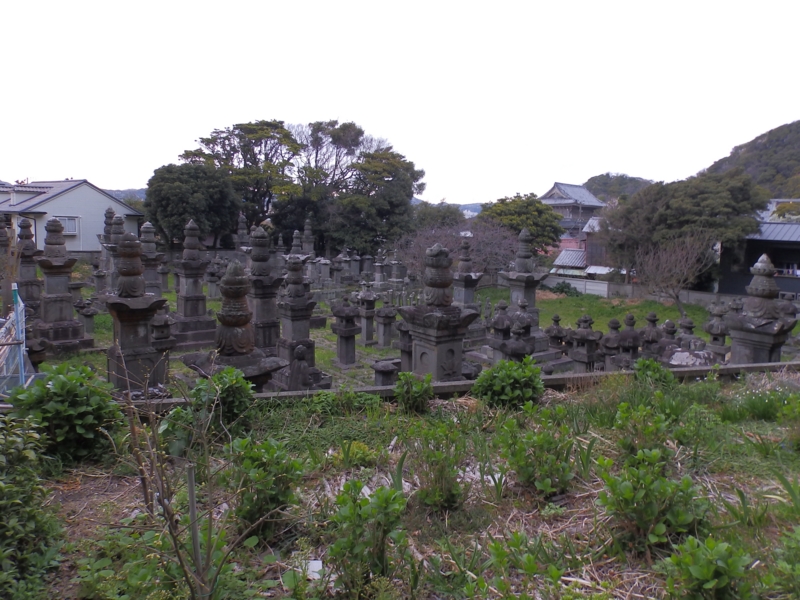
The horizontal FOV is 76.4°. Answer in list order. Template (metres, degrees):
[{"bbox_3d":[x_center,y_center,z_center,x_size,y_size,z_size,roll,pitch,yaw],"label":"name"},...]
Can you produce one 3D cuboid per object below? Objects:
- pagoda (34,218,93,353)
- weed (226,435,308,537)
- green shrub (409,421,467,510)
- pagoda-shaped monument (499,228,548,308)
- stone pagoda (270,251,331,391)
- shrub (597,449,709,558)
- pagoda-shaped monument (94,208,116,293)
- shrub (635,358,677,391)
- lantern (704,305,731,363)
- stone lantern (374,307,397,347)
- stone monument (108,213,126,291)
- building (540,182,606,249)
[{"bbox_3d":[-9.868,-0.489,14.699,1.450,3.750,1.450,-4,8,-39],"label":"pagoda"},{"bbox_3d":[-0.739,1.009,2.780,0.437,0.512,0.437,1,7,0],"label":"weed"},{"bbox_3d":[0.236,0.995,3.106,0.342,0.499,0.342,1,7,0],"label":"green shrub"},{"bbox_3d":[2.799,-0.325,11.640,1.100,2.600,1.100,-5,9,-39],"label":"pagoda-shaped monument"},{"bbox_3d":[-1.941,0.329,9.710,0.920,2.500,0.920,-5,9,-39],"label":"stone pagoda"},{"bbox_3d":[1.364,1.067,2.692,0.530,0.460,0.500,4,7,27],"label":"shrub"},{"bbox_3d":[-12.109,-2.035,21.399,1.450,3.750,1.450,-4,8,-39],"label":"pagoda-shaped monument"},{"bbox_3d":[2.716,0.776,5.427,0.430,0.310,0.390,4,8,27],"label":"shrub"},{"bbox_3d":[8.111,1.009,12.891,0.526,1.856,0.526,-4,9,-39],"label":"lantern"},{"bbox_3d":[-0.370,0.670,12.900,0.400,0.993,0.400,-5,9,-39],"label":"stone lantern"},{"bbox_3d":[-10.317,-1.314,18.794,1.300,3.650,1.300,-4,8,-39],"label":"stone monument"},{"bbox_3d":[19.698,-8.405,58.511,6.800,9.600,5.600,-4,8,-42],"label":"building"}]

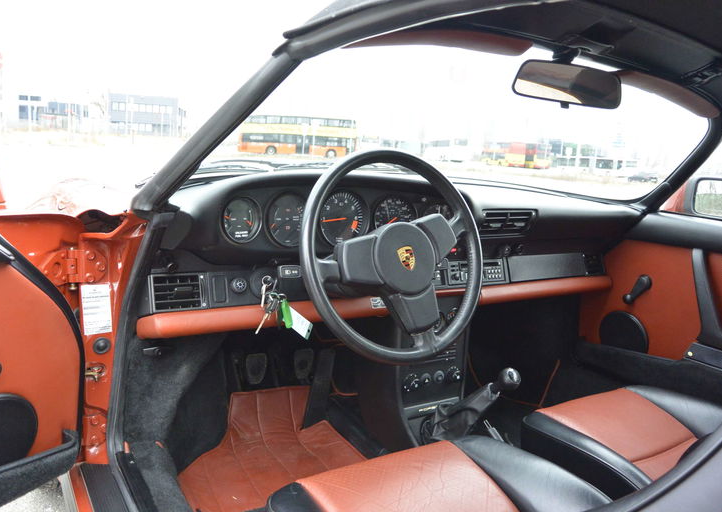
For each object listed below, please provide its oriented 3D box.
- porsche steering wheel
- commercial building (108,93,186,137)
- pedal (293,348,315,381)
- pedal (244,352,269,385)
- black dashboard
[{"bbox_3d":[0.058,0.001,1.028,0.385,0.385,0.090,-3,-9,-33],"label":"porsche steering wheel"},{"bbox_3d":[-43.487,-27.635,114.182,14.500,7.800,12.000,-2,12,-28],"label":"commercial building"},{"bbox_3d":[-0.155,0.300,1.583,0.060,0.085,0.030,-4,-9,-34],"label":"pedal"},{"bbox_3d":[-0.272,0.296,1.501,0.060,0.085,0.030,-4,-9,-34],"label":"pedal"},{"bbox_3d":[0.122,-0.070,1.345,1.300,0.260,0.340,-4,13,-34],"label":"black dashboard"}]

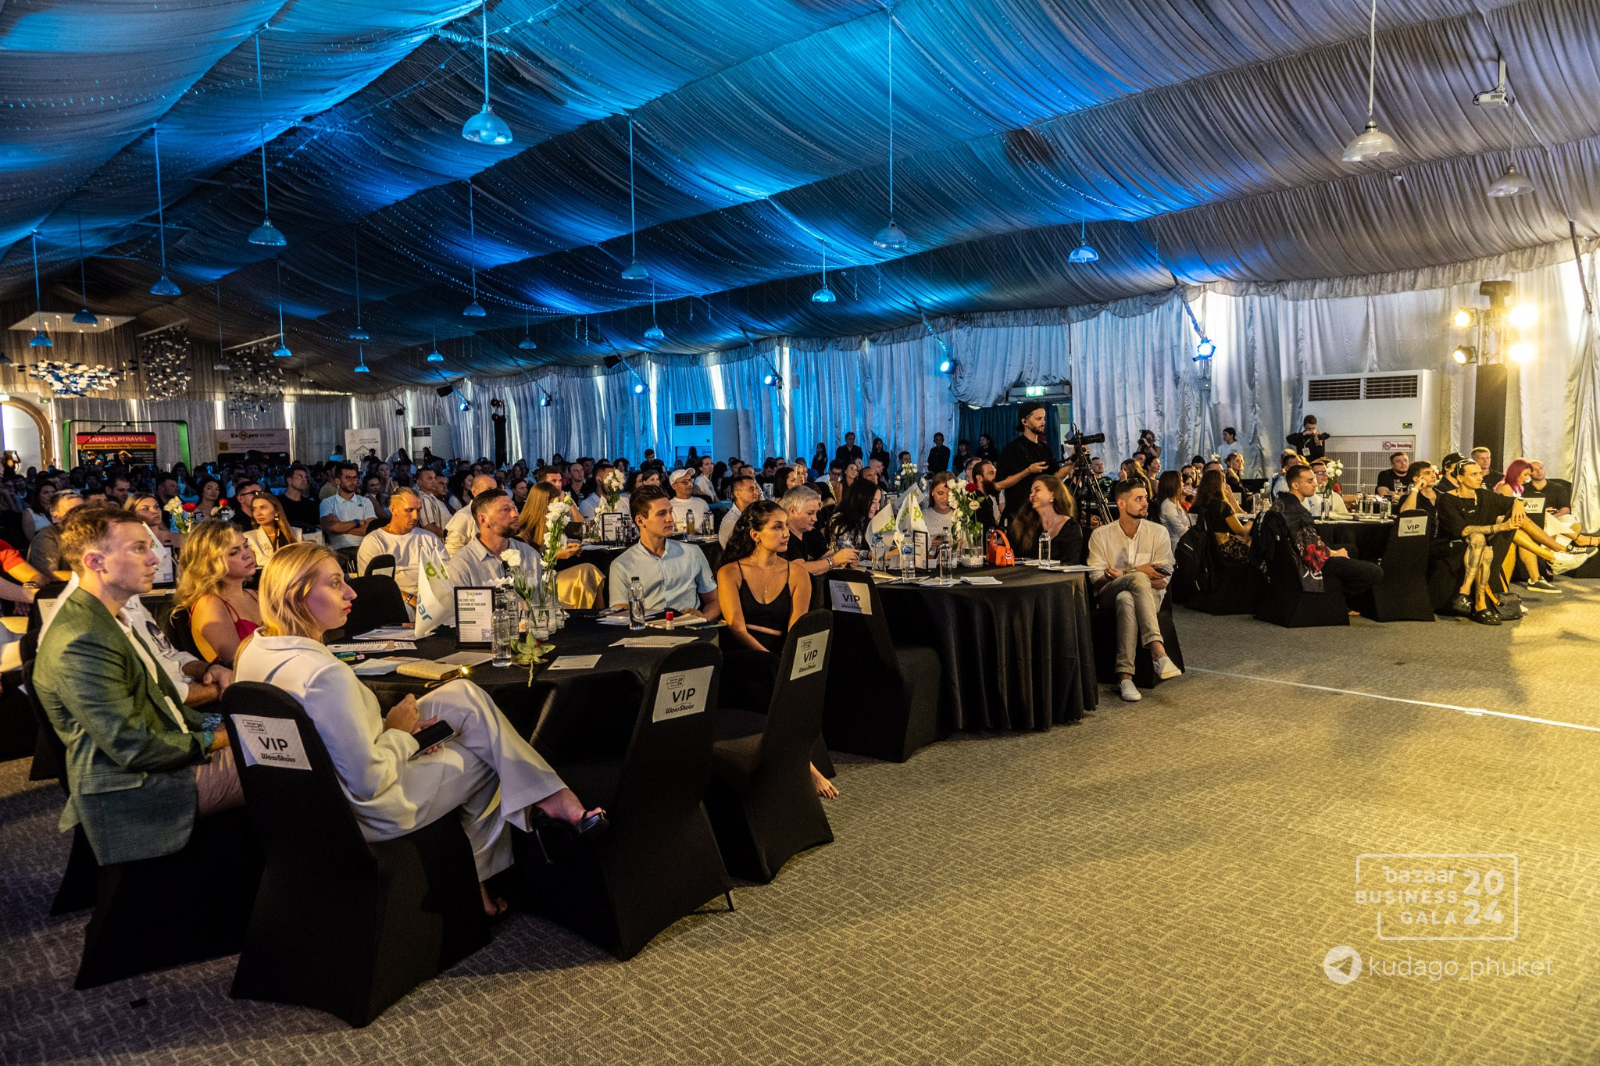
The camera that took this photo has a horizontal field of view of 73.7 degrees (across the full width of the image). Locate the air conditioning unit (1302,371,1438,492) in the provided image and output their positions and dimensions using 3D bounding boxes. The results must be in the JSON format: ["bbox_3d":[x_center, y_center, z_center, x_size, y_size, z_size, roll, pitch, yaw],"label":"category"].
[{"bbox_3d":[7.648,-0.941,14.315,1.600,2.370,0.660,4,6,44],"label":"air conditioning unit"}]

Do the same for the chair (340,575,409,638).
[{"bbox_3d":[-1.791,0.666,4.944,0.570,0.920,0.450,2,5,28],"label":"chair"}]

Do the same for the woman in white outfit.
[{"bbox_3d":[-1.077,0.615,3.266,0.540,1.260,1.000,2,5,36],"label":"woman in white outfit"}]

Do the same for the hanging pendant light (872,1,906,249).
[{"bbox_3d":[1.007,-4.425,11.706,0.370,2.615,0.370,-1,4,0],"label":"hanging pendant light"}]

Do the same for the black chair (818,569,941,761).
[{"bbox_3d":[0.420,0.624,5.377,0.450,0.906,0.570,1,5,27],"label":"black chair"}]

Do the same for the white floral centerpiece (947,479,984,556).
[{"bbox_3d":[1.055,-0.062,6.694,0.240,0.520,0.240,-1,4,0],"label":"white floral centerpiece"}]

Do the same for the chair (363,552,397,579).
[{"bbox_3d":[-2.729,0.592,6.478,0.580,0.935,0.460,1,5,20],"label":"chair"}]

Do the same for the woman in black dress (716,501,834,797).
[{"bbox_3d":[-0.104,0.486,4.711,0.500,1.270,0.700,-5,6,-42],"label":"woman in black dress"}]

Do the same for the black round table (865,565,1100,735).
[{"bbox_3d":[0.860,0.602,6.540,1.800,0.750,1.800,-1,5,0],"label":"black round table"}]

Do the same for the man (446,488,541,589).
[{"bbox_3d":[-1.468,0.447,5.363,0.540,1.320,0.800,-3,5,-20],"label":"man"}]

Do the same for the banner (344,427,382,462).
[{"bbox_3d":[-13.530,-2.025,32.922,1.050,2.300,0.150,-4,5,-35],"label":"banner"}]

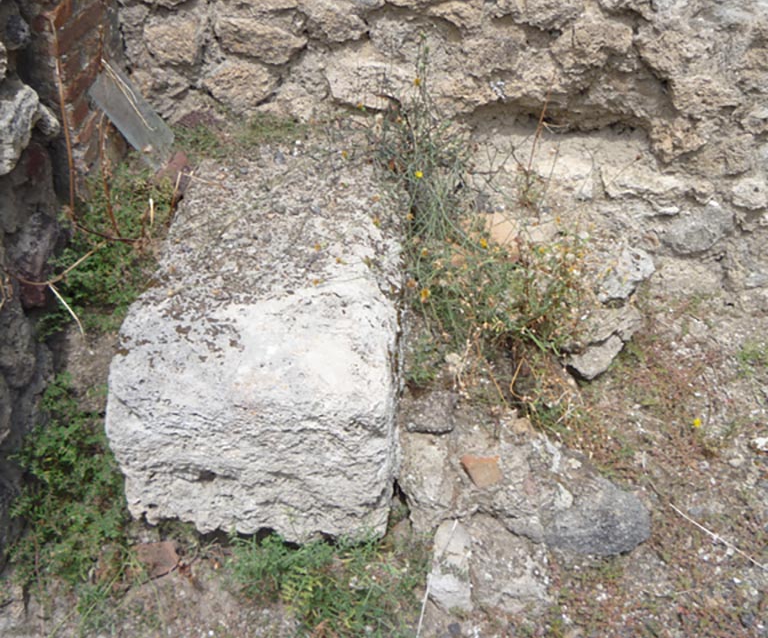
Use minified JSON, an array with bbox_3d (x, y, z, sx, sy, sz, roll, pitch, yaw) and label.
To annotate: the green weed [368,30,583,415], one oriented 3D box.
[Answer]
[{"bbox_3d":[0.190,-0.228,2.047,0.450,0.590,0.520,1,34,1],"label":"green weed"}]

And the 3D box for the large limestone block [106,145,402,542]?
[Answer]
[{"bbox_3d":[-0.245,-0.001,2.107,0.532,0.467,0.919,1,34,1],"label":"large limestone block"}]

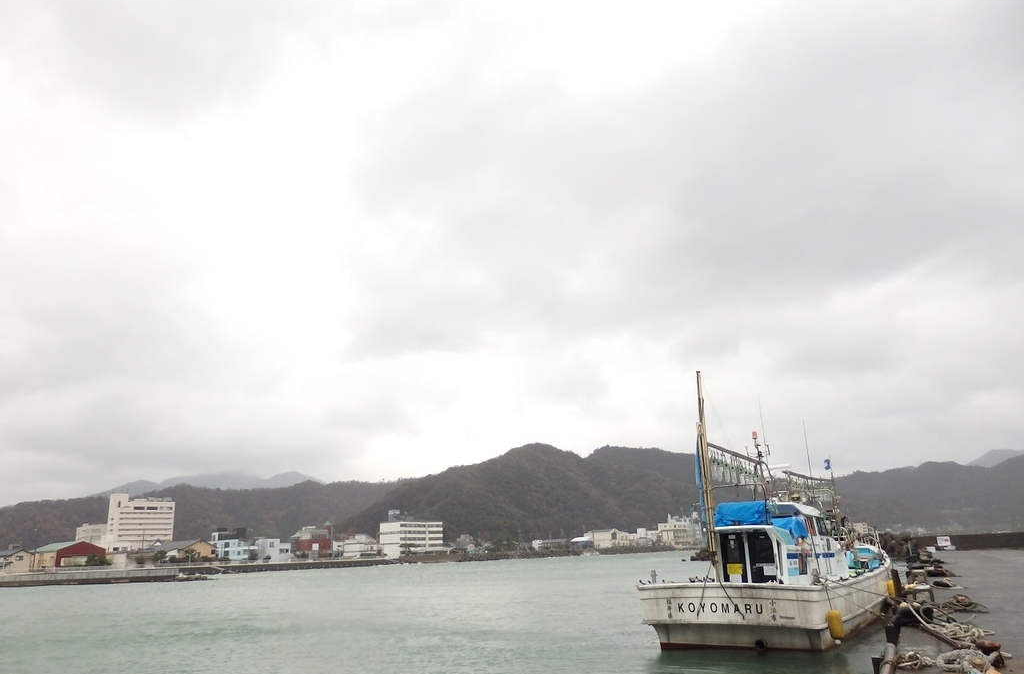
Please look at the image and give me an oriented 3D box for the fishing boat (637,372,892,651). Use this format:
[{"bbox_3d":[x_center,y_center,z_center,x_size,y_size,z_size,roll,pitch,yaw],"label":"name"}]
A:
[{"bbox_3d":[9.562,5.661,24.145,4.277,6.858,16.920,-13,-19,32],"label":"fishing boat"}]

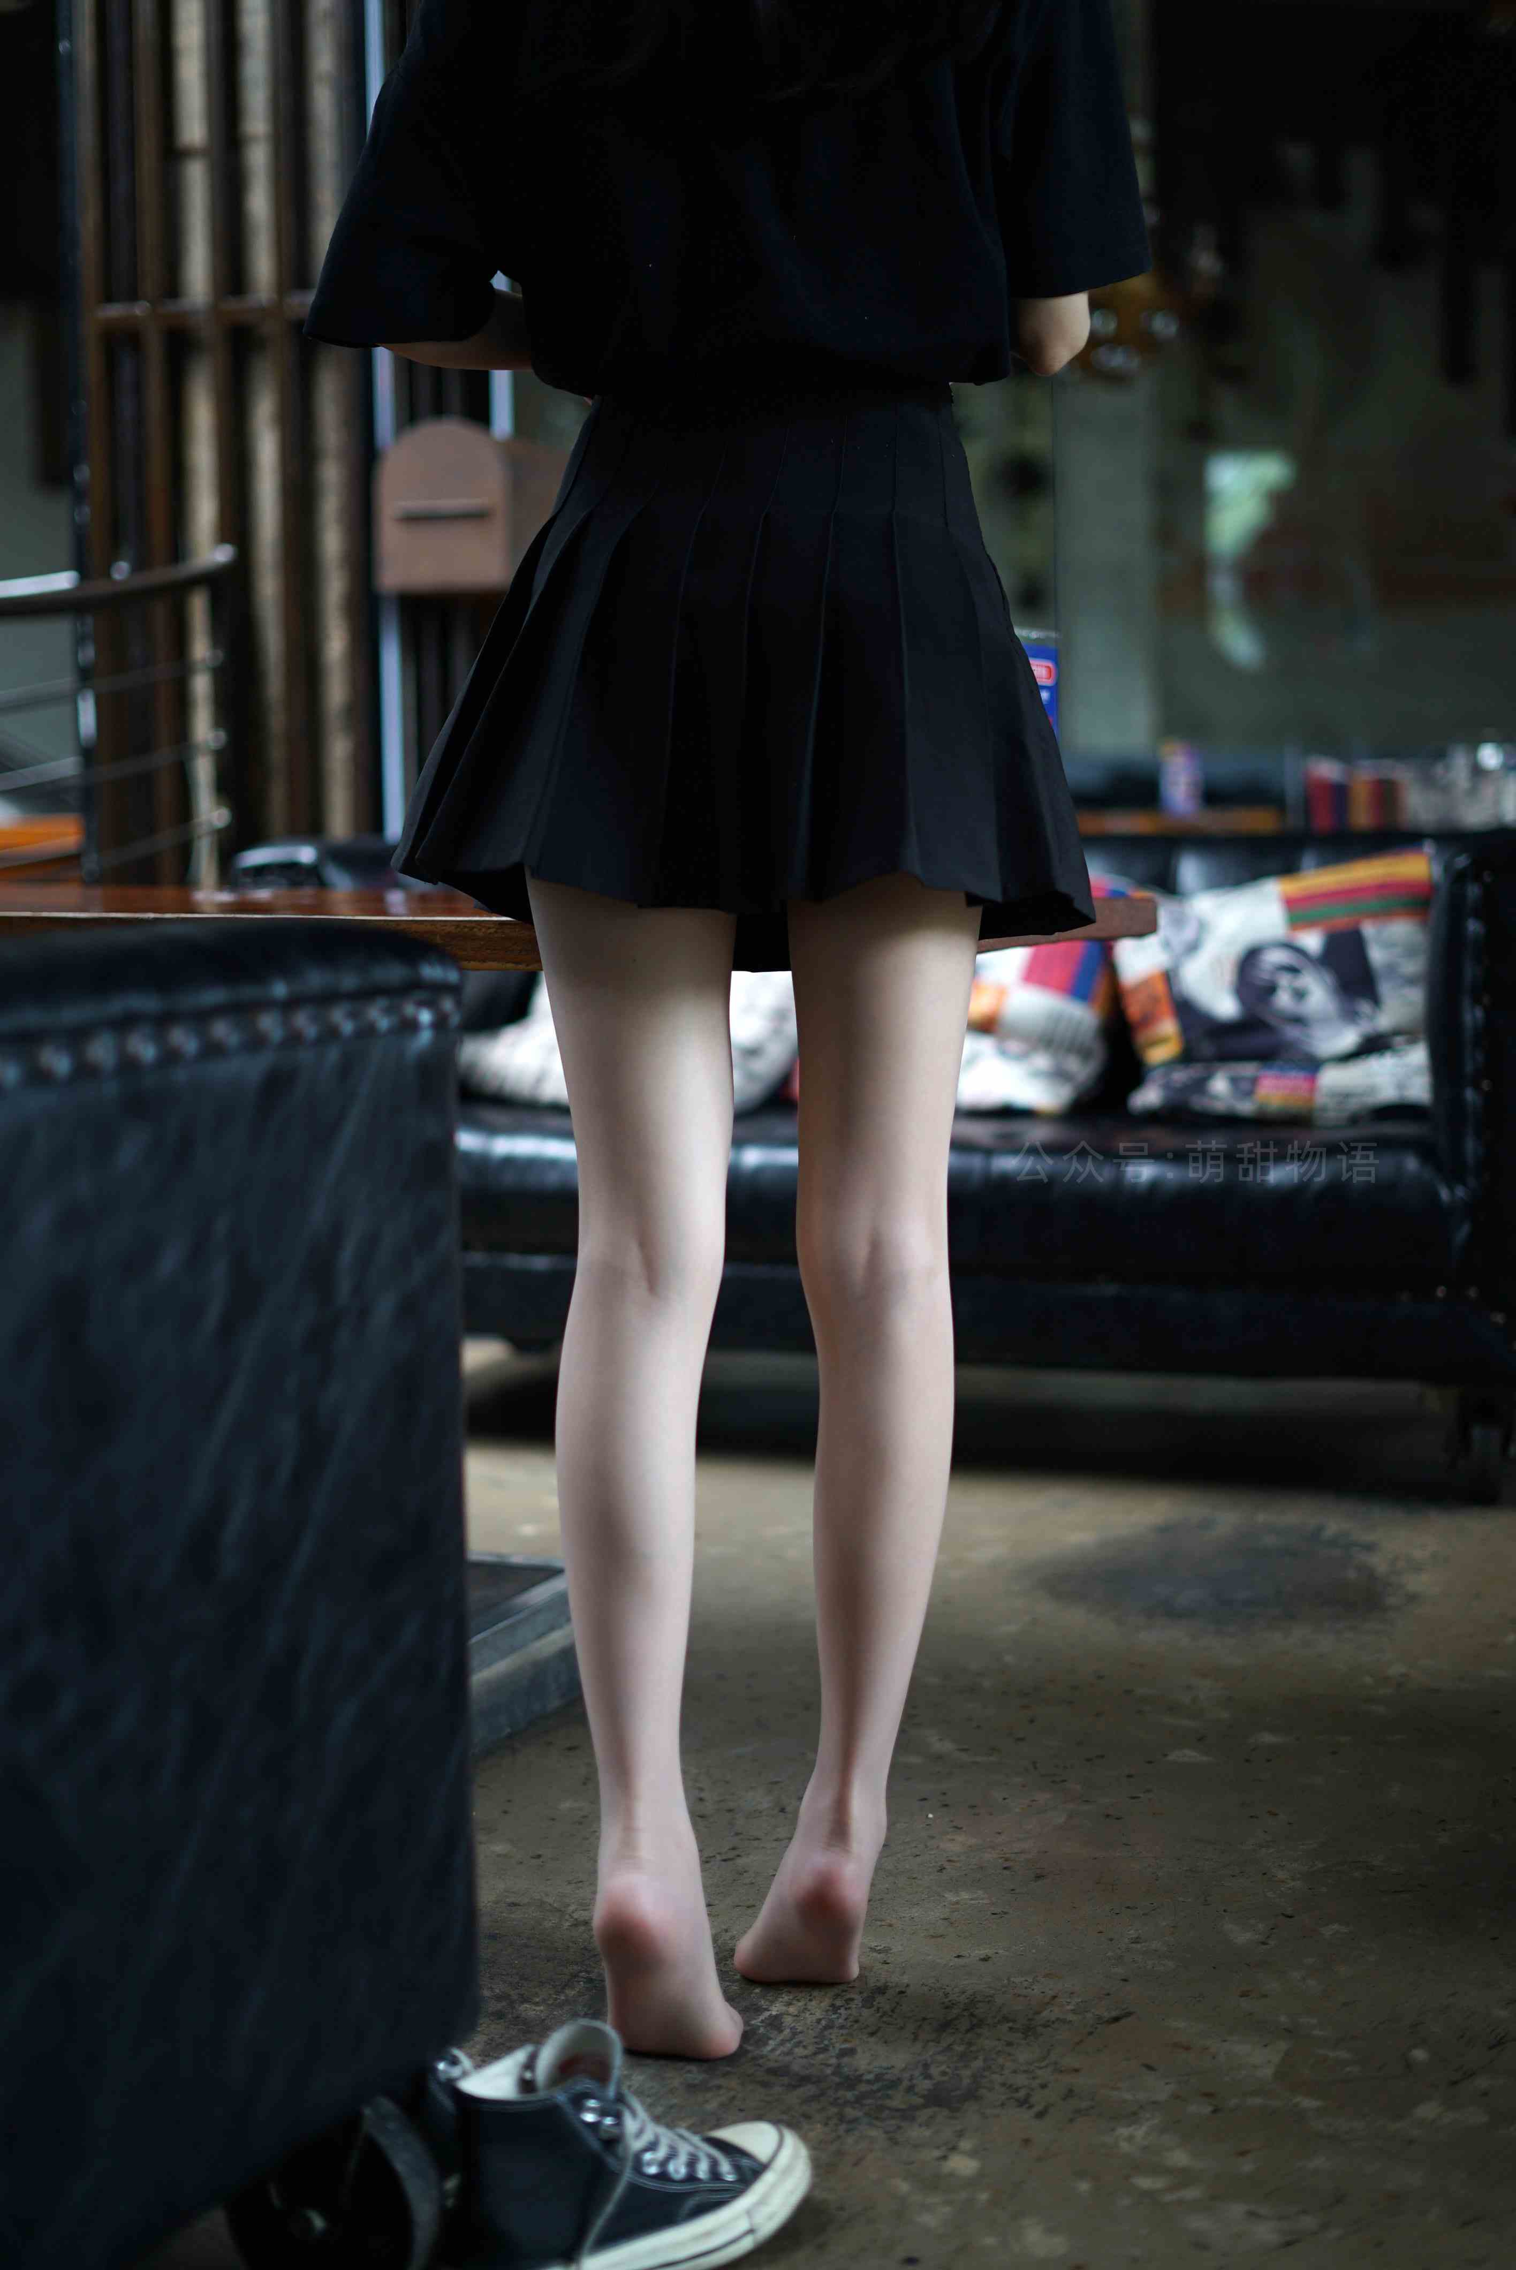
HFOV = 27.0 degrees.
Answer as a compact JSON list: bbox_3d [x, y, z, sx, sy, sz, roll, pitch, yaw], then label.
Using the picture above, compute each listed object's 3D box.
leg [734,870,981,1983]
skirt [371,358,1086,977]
[{"bbox_3d":[0.069,0.200,2.190,0.165,0.820,0.250,-1,7,-6],"label":"leg"},{"bbox_3d":[-0.011,-0.298,2.120,0.470,0.400,0.360,0,7,0],"label":"skirt"}]

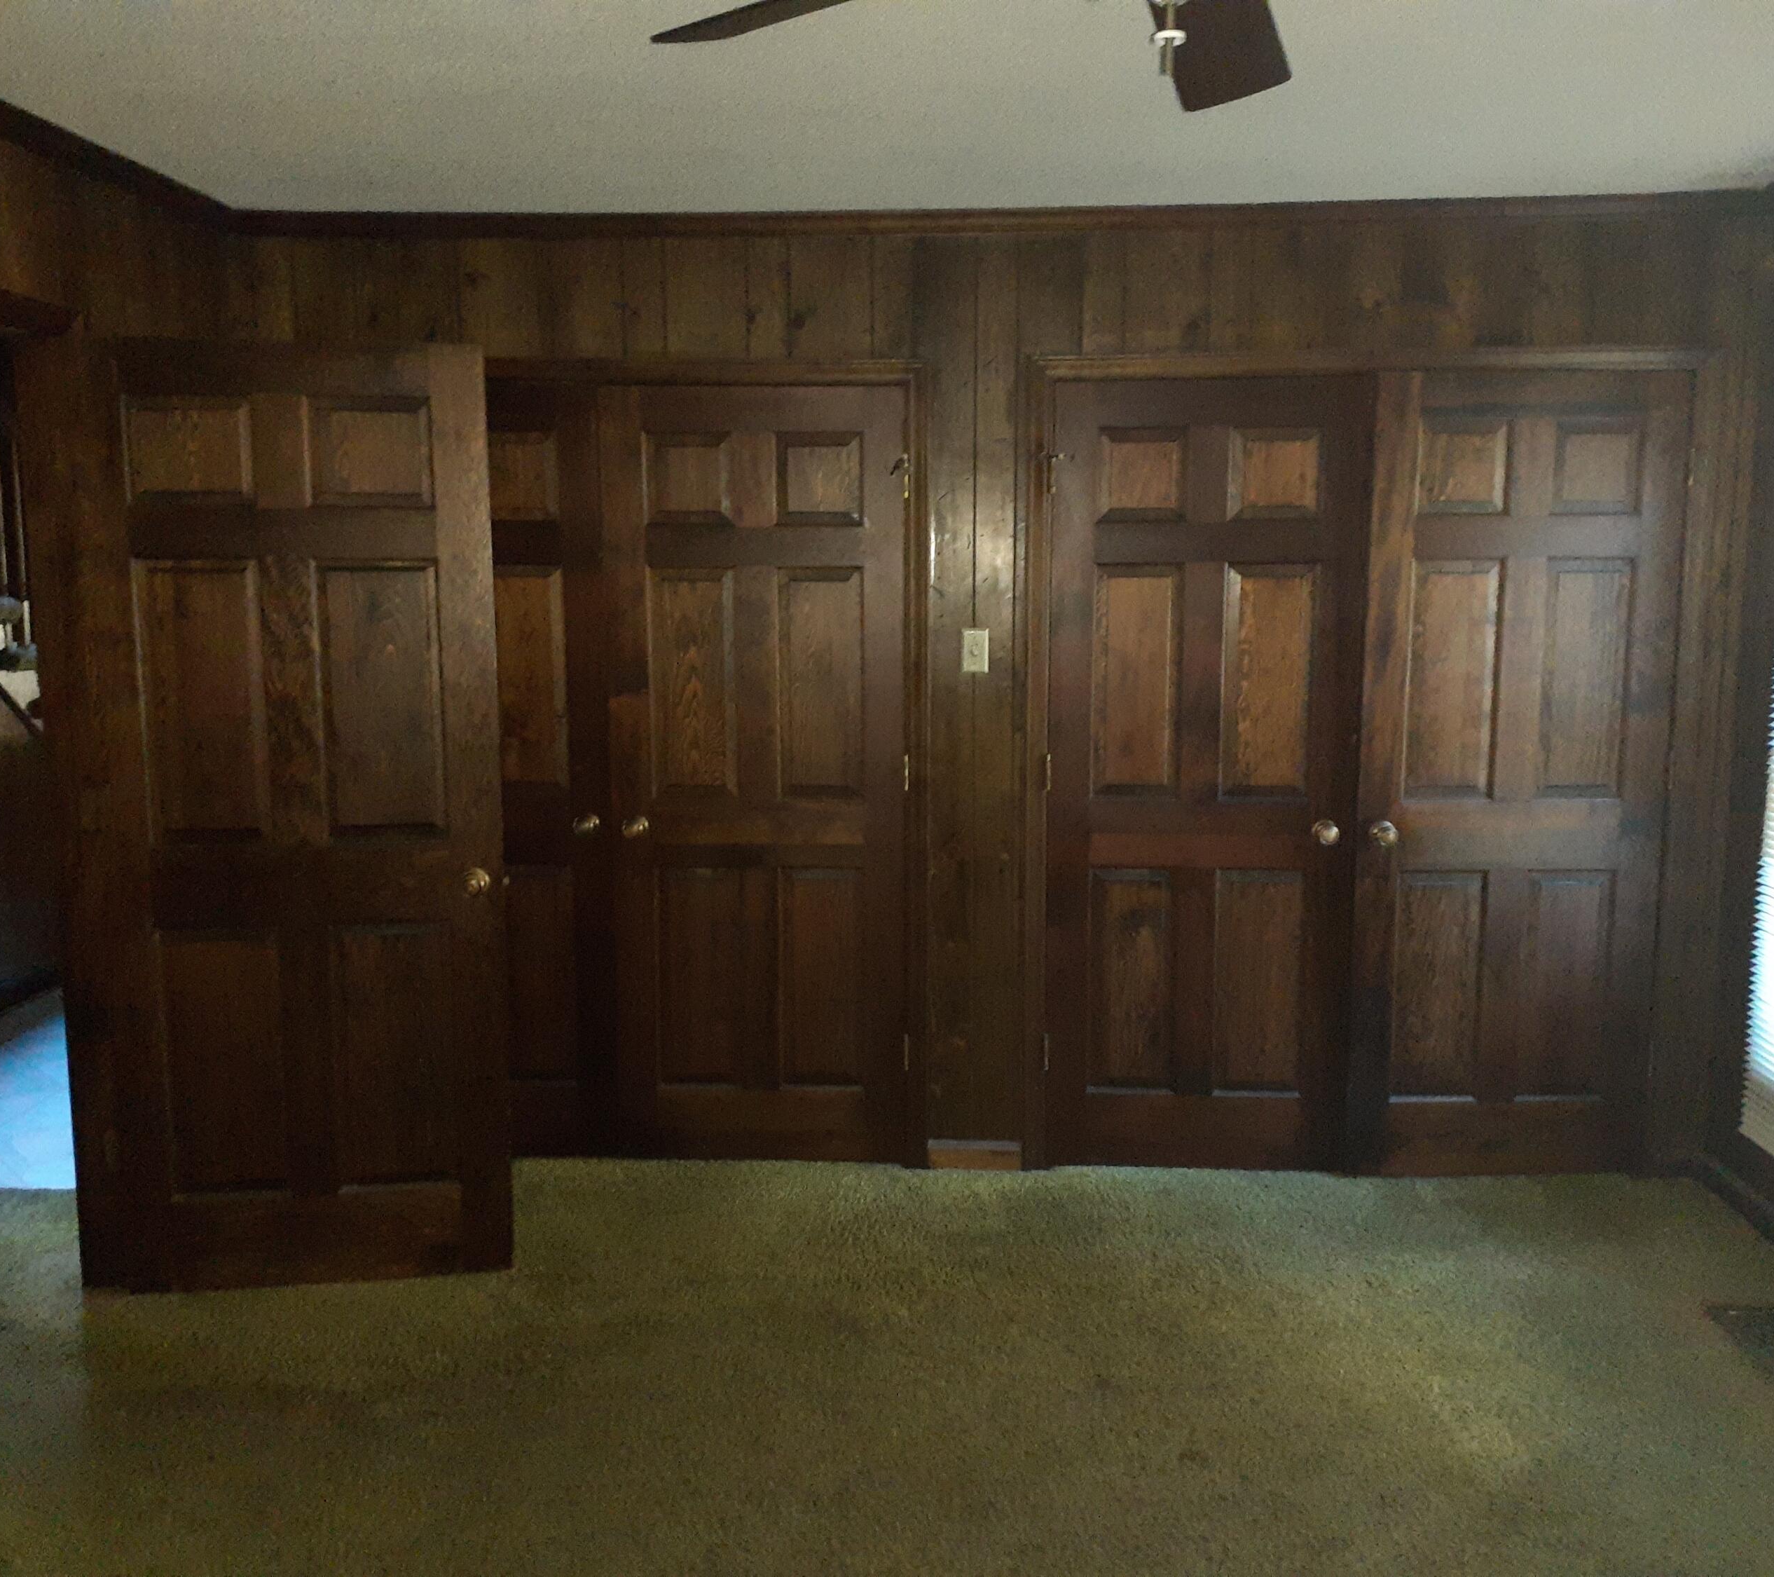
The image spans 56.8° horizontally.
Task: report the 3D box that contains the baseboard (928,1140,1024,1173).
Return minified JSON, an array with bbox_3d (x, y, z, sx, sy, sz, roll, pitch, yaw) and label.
[{"bbox_3d":[0.232,0.963,4.306,0.245,0.079,0.020,0,8,2],"label":"baseboard"}]

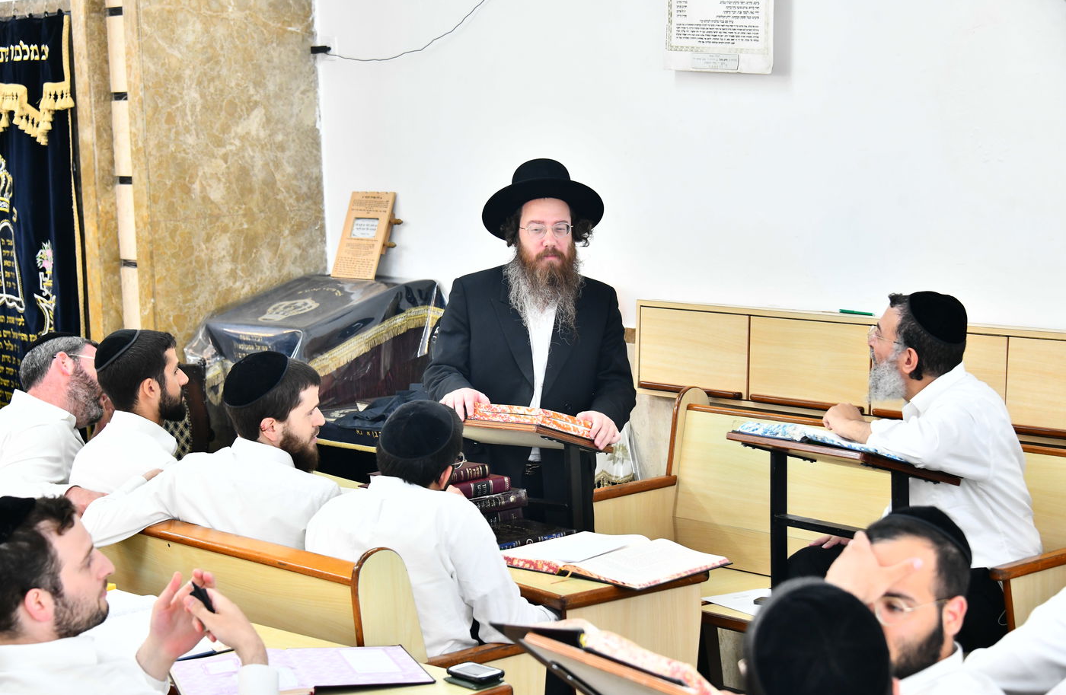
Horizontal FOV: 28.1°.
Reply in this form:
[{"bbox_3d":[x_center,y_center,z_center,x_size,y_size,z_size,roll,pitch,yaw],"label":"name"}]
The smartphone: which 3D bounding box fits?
[{"bbox_3d":[-0.104,0.589,3.835,0.066,0.014,0.100,-6,9,-43],"label":"smartphone"}]

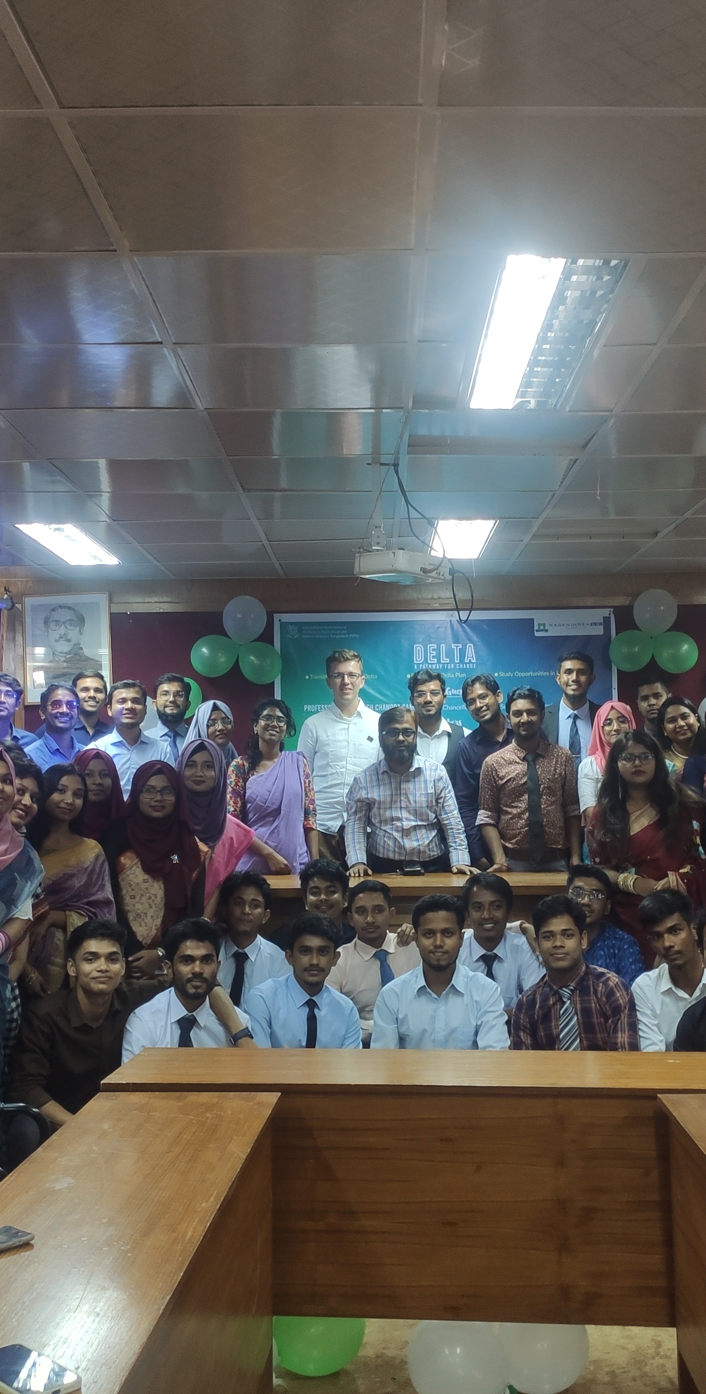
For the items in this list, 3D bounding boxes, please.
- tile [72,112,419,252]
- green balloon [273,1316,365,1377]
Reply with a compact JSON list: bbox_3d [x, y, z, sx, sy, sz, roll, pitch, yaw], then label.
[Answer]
[{"bbox_3d":[-0.171,-0.932,2.544,0.598,0.015,0.598,0,-3,1],"label":"tile"},{"bbox_3d":[-0.088,1.543,3.444,0.245,0.250,0.245,0,-3,1],"label":"green balloon"}]

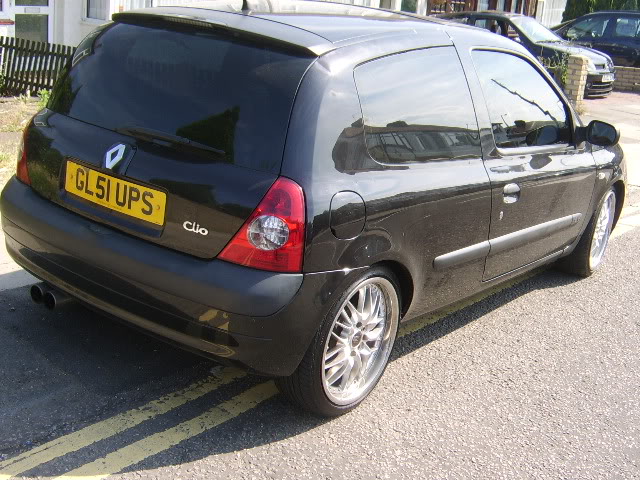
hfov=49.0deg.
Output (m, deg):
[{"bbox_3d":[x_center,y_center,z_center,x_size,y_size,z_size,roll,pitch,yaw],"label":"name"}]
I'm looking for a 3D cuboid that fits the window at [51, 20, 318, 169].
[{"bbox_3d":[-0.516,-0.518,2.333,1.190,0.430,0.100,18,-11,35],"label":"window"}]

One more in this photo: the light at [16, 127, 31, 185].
[{"bbox_3d":[-1.091,-0.362,2.680,0.120,0.270,0.250,-6,21,-36],"label":"light"}]

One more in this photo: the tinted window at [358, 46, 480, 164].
[{"bbox_3d":[0.349,-0.462,2.388,0.070,0.430,0.750,-6,5,40],"label":"tinted window"}]

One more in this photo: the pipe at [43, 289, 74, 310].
[{"bbox_3d":[-0.944,0.210,2.620,0.080,0.080,0.160,18,20,35],"label":"pipe"}]

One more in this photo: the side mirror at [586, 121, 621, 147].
[{"bbox_3d":[1.354,-0.510,3.356,0.170,0.125,0.110,18,20,35],"label":"side mirror"}]

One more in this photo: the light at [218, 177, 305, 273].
[{"bbox_3d":[-0.151,-0.048,1.985,0.250,0.270,0.120,13,18,21],"label":"light"}]

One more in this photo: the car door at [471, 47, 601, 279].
[{"bbox_3d":[0.973,-0.350,3.222,0.240,0.990,1.310,18,20,35],"label":"car door"}]

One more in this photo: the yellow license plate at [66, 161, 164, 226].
[{"bbox_3d":[-0.674,-0.155,2.283,0.520,0.112,0.018,18,16,35],"label":"yellow license plate"}]

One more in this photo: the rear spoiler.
[{"bbox_3d":[-0.404,-0.734,2.388,1.050,0.110,0.210,18,20,35],"label":"rear spoiler"}]

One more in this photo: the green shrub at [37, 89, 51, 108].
[{"bbox_3d":[-3.131,-1.611,8.000,0.220,0.250,0.220,18,20,35],"label":"green shrub"}]

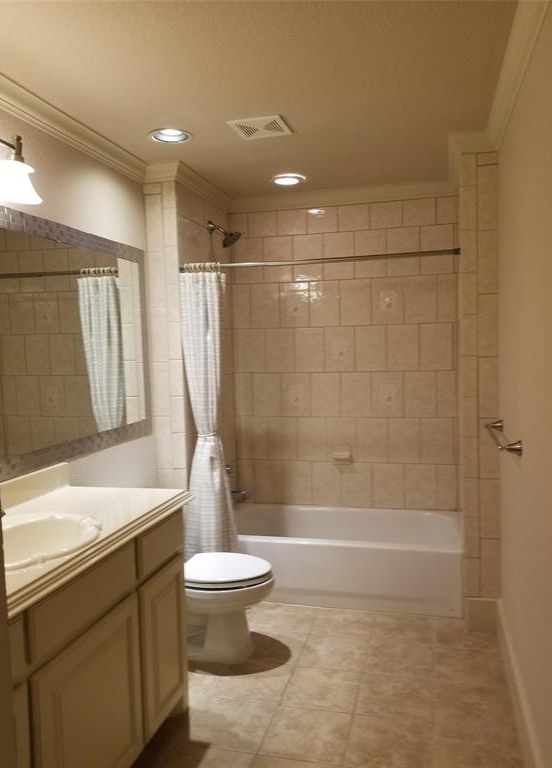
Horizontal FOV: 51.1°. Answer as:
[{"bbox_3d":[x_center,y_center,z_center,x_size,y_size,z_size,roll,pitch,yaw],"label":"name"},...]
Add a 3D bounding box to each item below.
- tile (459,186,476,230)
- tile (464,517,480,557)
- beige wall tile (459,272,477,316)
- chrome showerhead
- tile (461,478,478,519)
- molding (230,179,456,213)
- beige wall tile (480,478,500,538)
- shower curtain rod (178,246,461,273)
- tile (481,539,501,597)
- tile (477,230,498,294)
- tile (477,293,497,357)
[{"bbox_3d":[0.930,-0.849,2.787,0.074,0.201,0.013,0,4,15],"label":"tile"},{"bbox_3d":[0.985,0.765,2.892,0.076,0.202,0.010,0,4,16],"label":"tile"},{"bbox_3d":[0.940,-0.443,2.816,0.075,0.201,0.013,0,4,15],"label":"beige wall tile"},{"bbox_3d":[-0.312,-0.946,3.630,0.212,0.168,0.120,-1,4,15],"label":"chrome showerhead"},{"bbox_3d":[0.969,0.571,2.889,0.073,0.201,0.013,0,4,15],"label":"tile"},{"bbox_3d":[0.388,-1.197,3.689,1.477,0.090,0.076,0,4,15],"label":"molding"},{"bbox_3d":[1.060,0.620,2.864,0.096,0.300,0.010,-1,4,15],"label":"beige wall tile"},{"bbox_3d":[0.198,-0.655,3.047,1.491,0.034,0.034,0,4,16],"label":"shower curtain rod"},{"bbox_3d":[1.068,0.920,2.883,0.096,0.295,0.010,-1,4,15],"label":"tile"},{"bbox_3d":[1.019,-0.586,2.777,0.102,0.304,0.010,0,4,16],"label":"tile"},{"bbox_3d":[1.027,-0.284,2.798,0.102,0.300,0.010,0,4,16],"label":"tile"}]

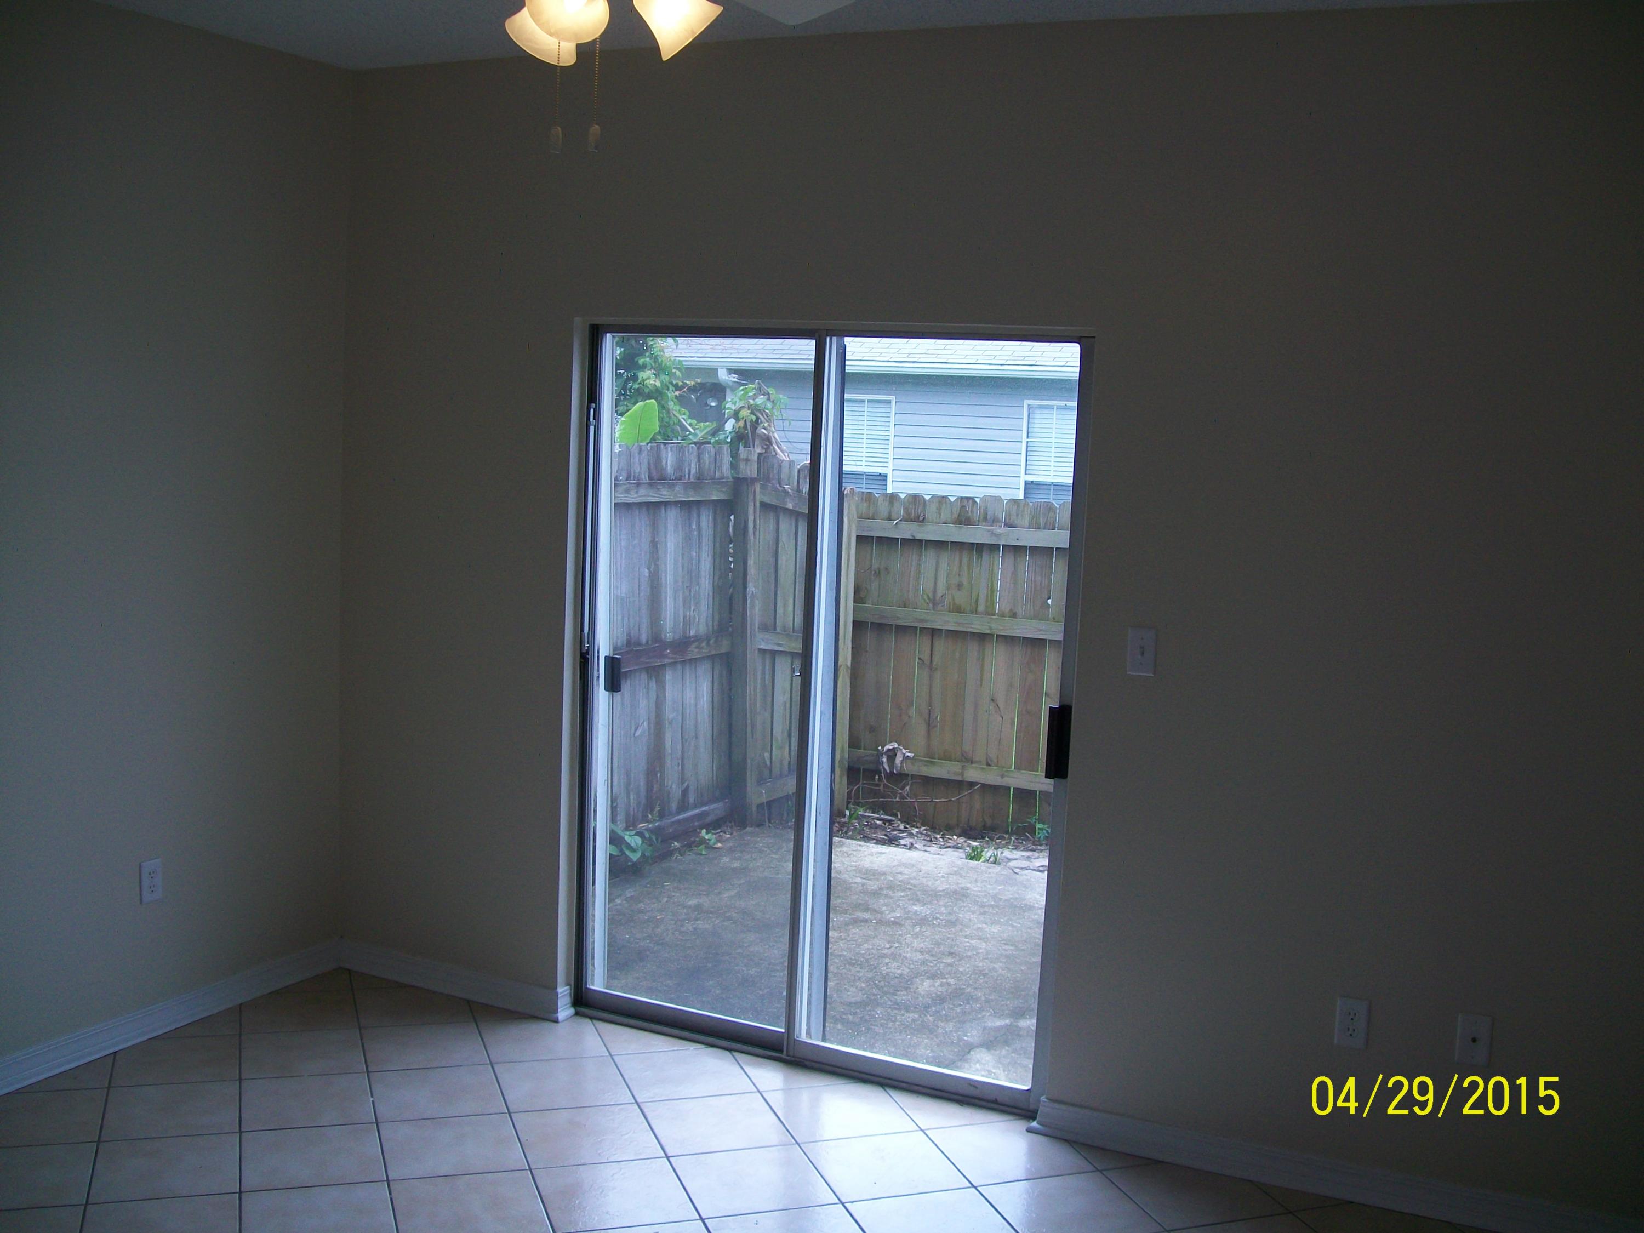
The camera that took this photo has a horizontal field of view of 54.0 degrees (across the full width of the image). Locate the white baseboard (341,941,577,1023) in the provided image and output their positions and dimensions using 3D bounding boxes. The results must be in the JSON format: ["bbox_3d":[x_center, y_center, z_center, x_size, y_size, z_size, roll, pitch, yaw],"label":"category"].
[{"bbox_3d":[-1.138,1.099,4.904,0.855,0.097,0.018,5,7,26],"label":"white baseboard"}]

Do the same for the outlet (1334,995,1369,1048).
[{"bbox_3d":[1.222,0.936,3.717,0.070,0.115,0.008,5,7,26],"label":"outlet"}]

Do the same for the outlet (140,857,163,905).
[{"bbox_3d":[-1.819,0.719,4.379,0.008,0.115,0.070,5,7,26],"label":"outlet"}]

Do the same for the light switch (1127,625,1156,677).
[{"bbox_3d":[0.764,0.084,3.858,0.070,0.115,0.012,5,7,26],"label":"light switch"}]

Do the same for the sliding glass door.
[{"bbox_3d":[-0.018,0.227,4.383,1.460,2.010,0.090,5,7,26],"label":"sliding glass door"}]

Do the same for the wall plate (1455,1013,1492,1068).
[{"bbox_3d":[1.458,0.947,3.607,0.070,0.115,0.008,5,7,26],"label":"wall plate"}]

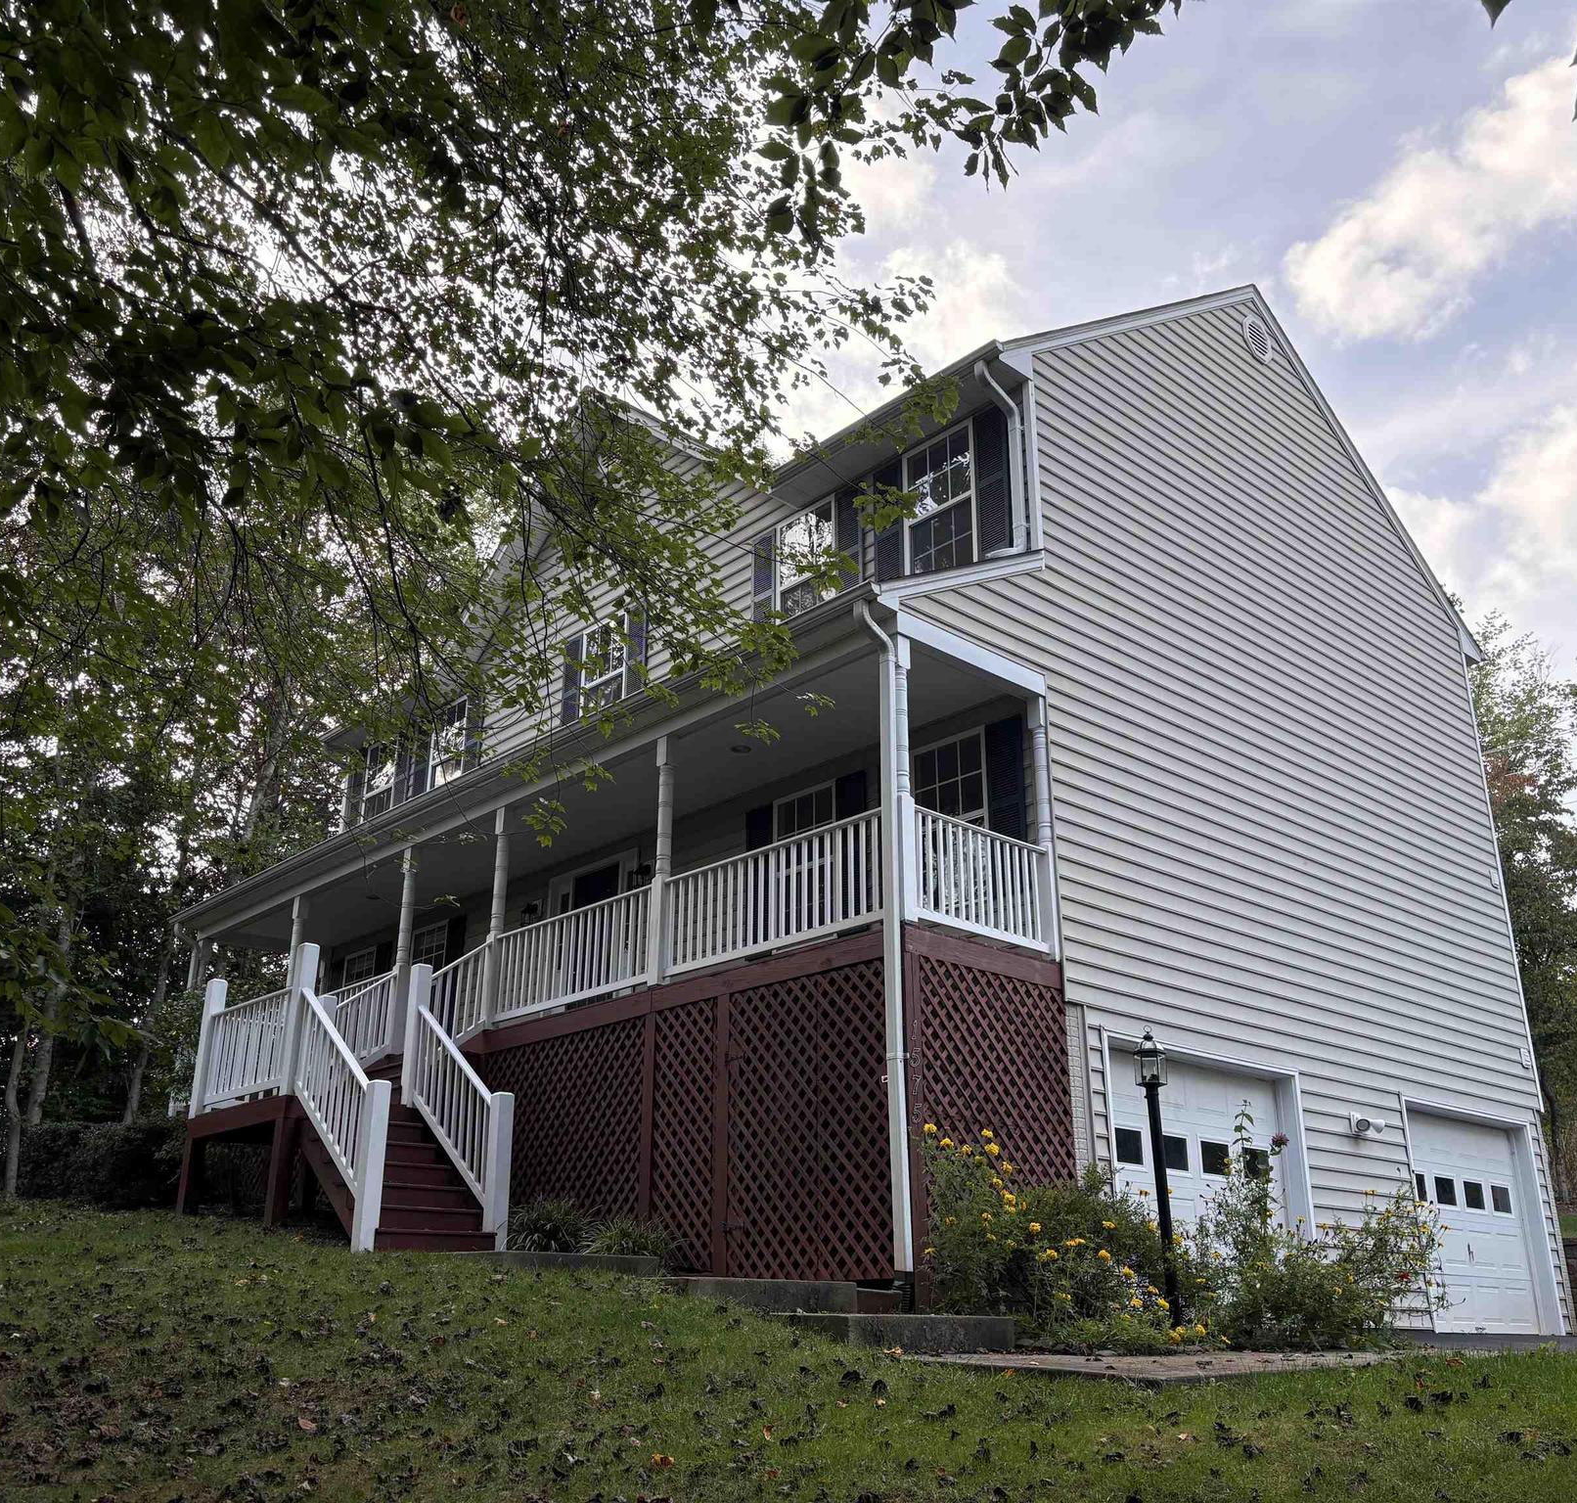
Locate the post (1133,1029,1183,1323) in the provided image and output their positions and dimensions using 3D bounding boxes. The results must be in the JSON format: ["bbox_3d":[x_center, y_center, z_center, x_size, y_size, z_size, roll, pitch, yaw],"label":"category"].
[{"bbox_3d":[2.526,2.851,10.168,0.230,2.030,0.230,18,-28,-39],"label":"post"}]

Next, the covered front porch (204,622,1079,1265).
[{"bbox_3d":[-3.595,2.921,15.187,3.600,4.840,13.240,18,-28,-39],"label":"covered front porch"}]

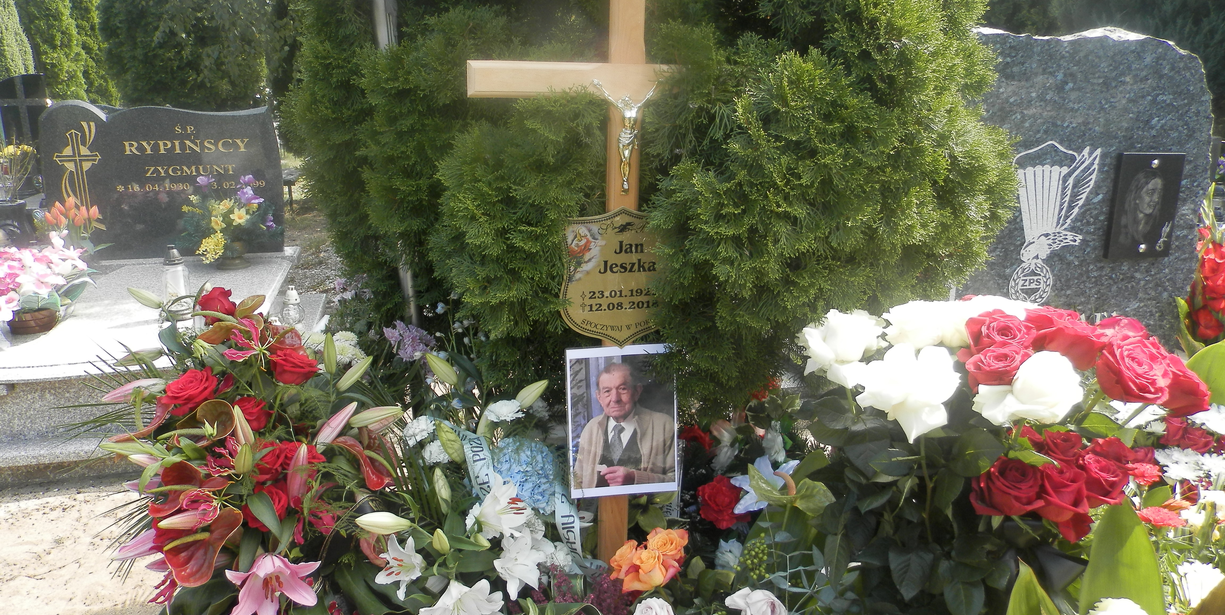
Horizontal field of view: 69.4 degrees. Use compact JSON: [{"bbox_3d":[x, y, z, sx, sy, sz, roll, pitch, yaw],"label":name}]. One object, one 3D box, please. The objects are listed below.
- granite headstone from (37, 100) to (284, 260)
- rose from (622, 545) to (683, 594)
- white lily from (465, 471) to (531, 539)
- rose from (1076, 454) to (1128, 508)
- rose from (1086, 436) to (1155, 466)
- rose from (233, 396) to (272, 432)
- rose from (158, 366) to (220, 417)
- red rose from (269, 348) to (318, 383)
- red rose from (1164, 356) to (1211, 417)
[{"bbox_3d":[-2.362,-0.676,4.678,1.150,0.800,0.090,-4,16,-14],"label":"granite headstone"},{"bbox_3d":[0.057,0.385,1.300,0.085,0.070,0.080,0,57,0],"label":"rose"},{"bbox_3d":[-0.194,0.335,1.500,0.080,0.110,0.110,15,24,32],"label":"white lily"},{"bbox_3d":[0.664,0.236,1.200,0.072,0.064,0.072,1,35,0],"label":"rose"},{"bbox_3d":[0.740,0.213,1.290,0.090,0.065,0.080,-2,0,-6],"label":"rose"},{"bbox_3d":[-0.578,0.171,1.420,0.066,0.064,0.058,-6,-14,-20],"label":"rose"},{"bbox_3d":[-0.659,0.134,1.380,0.085,0.080,0.062,-3,-22,-11],"label":"rose"},{"bbox_3d":[-0.511,0.095,1.420,0.075,0.060,0.070,-3,61,-12],"label":"red rose"},{"bbox_3d":[0.726,0.100,1.130,0.080,0.078,0.068,-11,-11,-34],"label":"red rose"}]

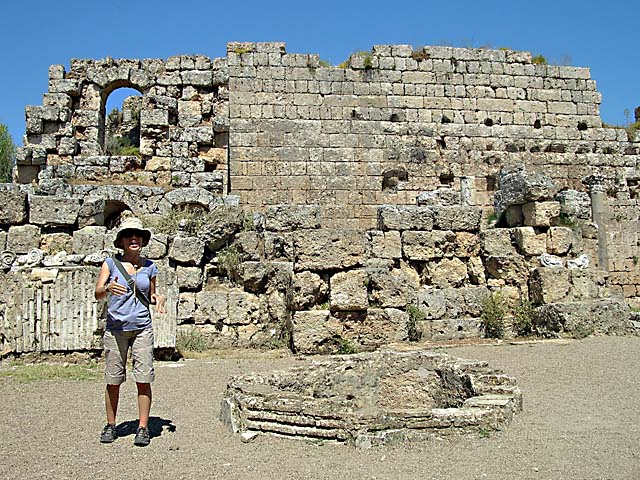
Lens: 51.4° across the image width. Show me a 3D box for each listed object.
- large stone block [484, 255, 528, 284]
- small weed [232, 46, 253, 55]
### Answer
[{"bbox_3d":[2.757,0.436,9.840,0.639,0.436,0.480,0,0,-8],"label":"large stone block"},{"bbox_3d":[-1.480,-3.615,12.700,0.360,0.140,0.250,0,1,-11],"label":"small weed"}]

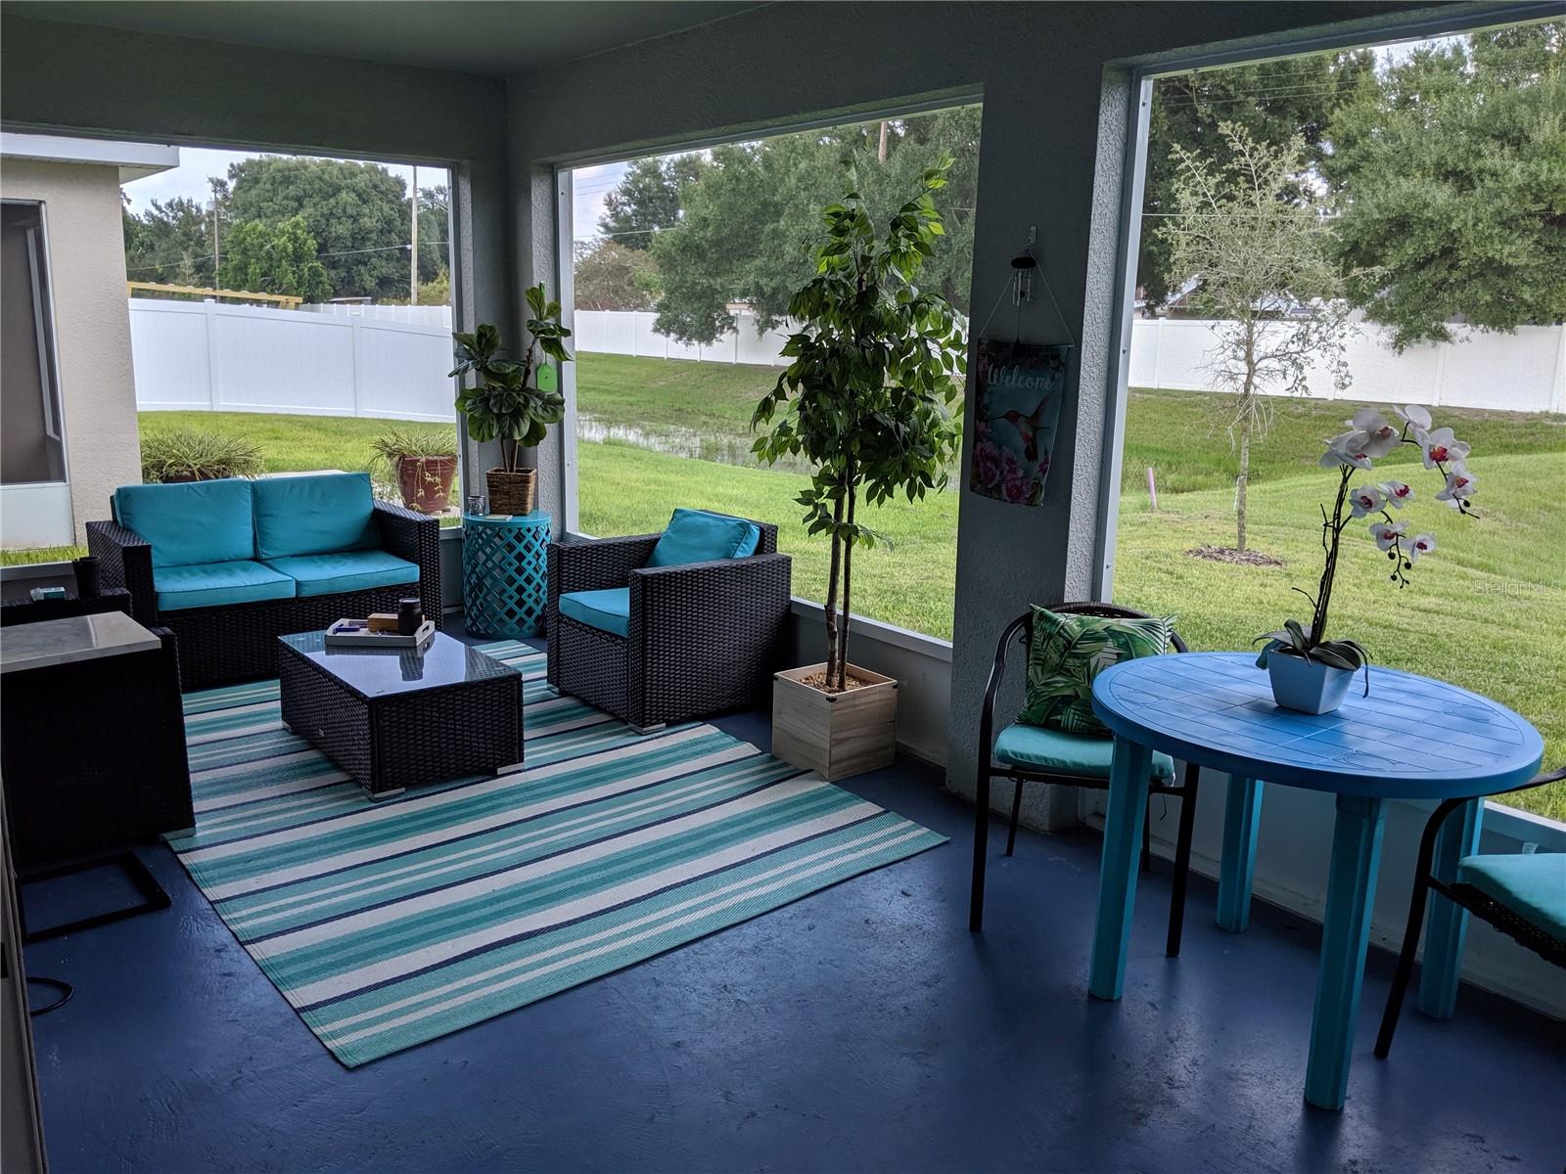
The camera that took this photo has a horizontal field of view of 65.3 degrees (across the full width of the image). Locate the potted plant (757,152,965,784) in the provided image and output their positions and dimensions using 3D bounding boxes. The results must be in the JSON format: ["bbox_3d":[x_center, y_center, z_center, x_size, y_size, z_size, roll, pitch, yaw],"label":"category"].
[{"bbox_3d":[0.239,-0.349,4.018,0.623,1.960,0.623,-9,16,-39],"label":"potted plant"}]

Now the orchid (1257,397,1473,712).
[{"bbox_3d":[1.217,-0.055,2.567,0.450,0.650,0.270,7,14,25],"label":"orchid"}]

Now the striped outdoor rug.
[{"bbox_3d":[-1.070,0.610,4.057,1.819,0.014,2.744,-9,16,-39],"label":"striped outdoor rug"}]

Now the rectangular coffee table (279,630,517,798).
[{"bbox_3d":[-1.355,0.403,4.298,0.515,0.340,0.870,-9,16,-38],"label":"rectangular coffee table"}]

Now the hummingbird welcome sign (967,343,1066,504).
[{"bbox_3d":[0.678,-0.483,3.555,0.050,0.462,0.337,-8,16,-36],"label":"hummingbird welcome sign"}]

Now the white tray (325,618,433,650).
[{"bbox_3d":[-1.455,0.159,4.424,0.327,0.055,0.221,1,13,-1],"label":"white tray"}]

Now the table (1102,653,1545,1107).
[{"bbox_3d":[1.137,0.615,2.743,0.875,0.730,0.875,1,13,0],"label":"table"}]

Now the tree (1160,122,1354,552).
[{"bbox_3d":[3.541,-1.805,9.124,1.420,3.130,1.400,6,14,20],"label":"tree"}]

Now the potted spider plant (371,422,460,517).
[{"bbox_3d":[-2.833,-0.917,9.585,0.780,0.680,0.750,-3,13,-16],"label":"potted spider plant"}]

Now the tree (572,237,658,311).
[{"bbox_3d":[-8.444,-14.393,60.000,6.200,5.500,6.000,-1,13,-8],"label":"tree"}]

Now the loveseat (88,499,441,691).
[{"bbox_3d":[-2.220,-0.067,5.290,1.231,0.749,0.714,-9,16,-39],"label":"loveseat"}]

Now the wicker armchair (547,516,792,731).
[{"bbox_3d":[-0.459,0.104,4.881,0.685,0.700,0.675,-9,17,-39],"label":"wicker armchair"}]

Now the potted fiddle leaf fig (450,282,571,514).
[{"bbox_3d":[-1.306,-0.901,5.859,0.560,1.080,0.500,-2,13,-12],"label":"potted fiddle leaf fig"}]

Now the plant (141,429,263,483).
[{"bbox_3d":[-4.144,-0.746,8.662,0.824,0.744,0.824,-9,16,-39],"label":"plant"}]

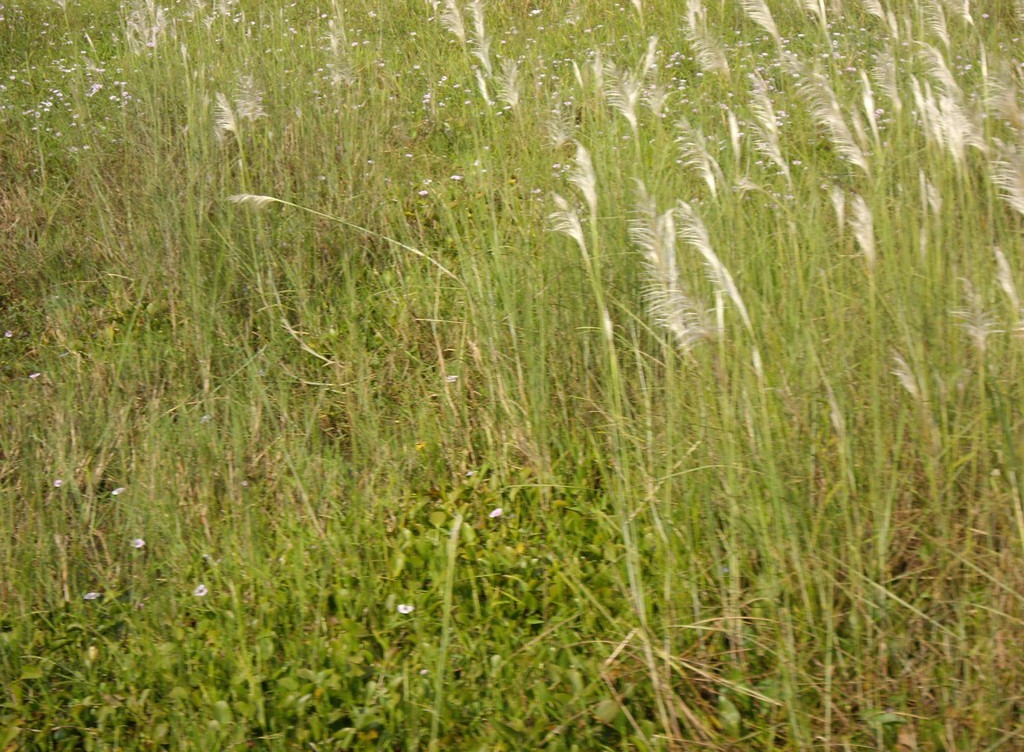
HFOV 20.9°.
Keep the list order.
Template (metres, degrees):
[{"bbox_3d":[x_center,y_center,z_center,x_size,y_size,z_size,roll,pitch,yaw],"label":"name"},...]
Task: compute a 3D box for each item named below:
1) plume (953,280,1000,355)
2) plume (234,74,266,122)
[{"bbox_3d":[1.570,-0.198,9.400,0.162,0.242,0.130,0,13,0],"label":"plume"},{"bbox_3d":[-1.429,-1.517,15.200,0.175,0.252,0.150,0,13,0],"label":"plume"}]

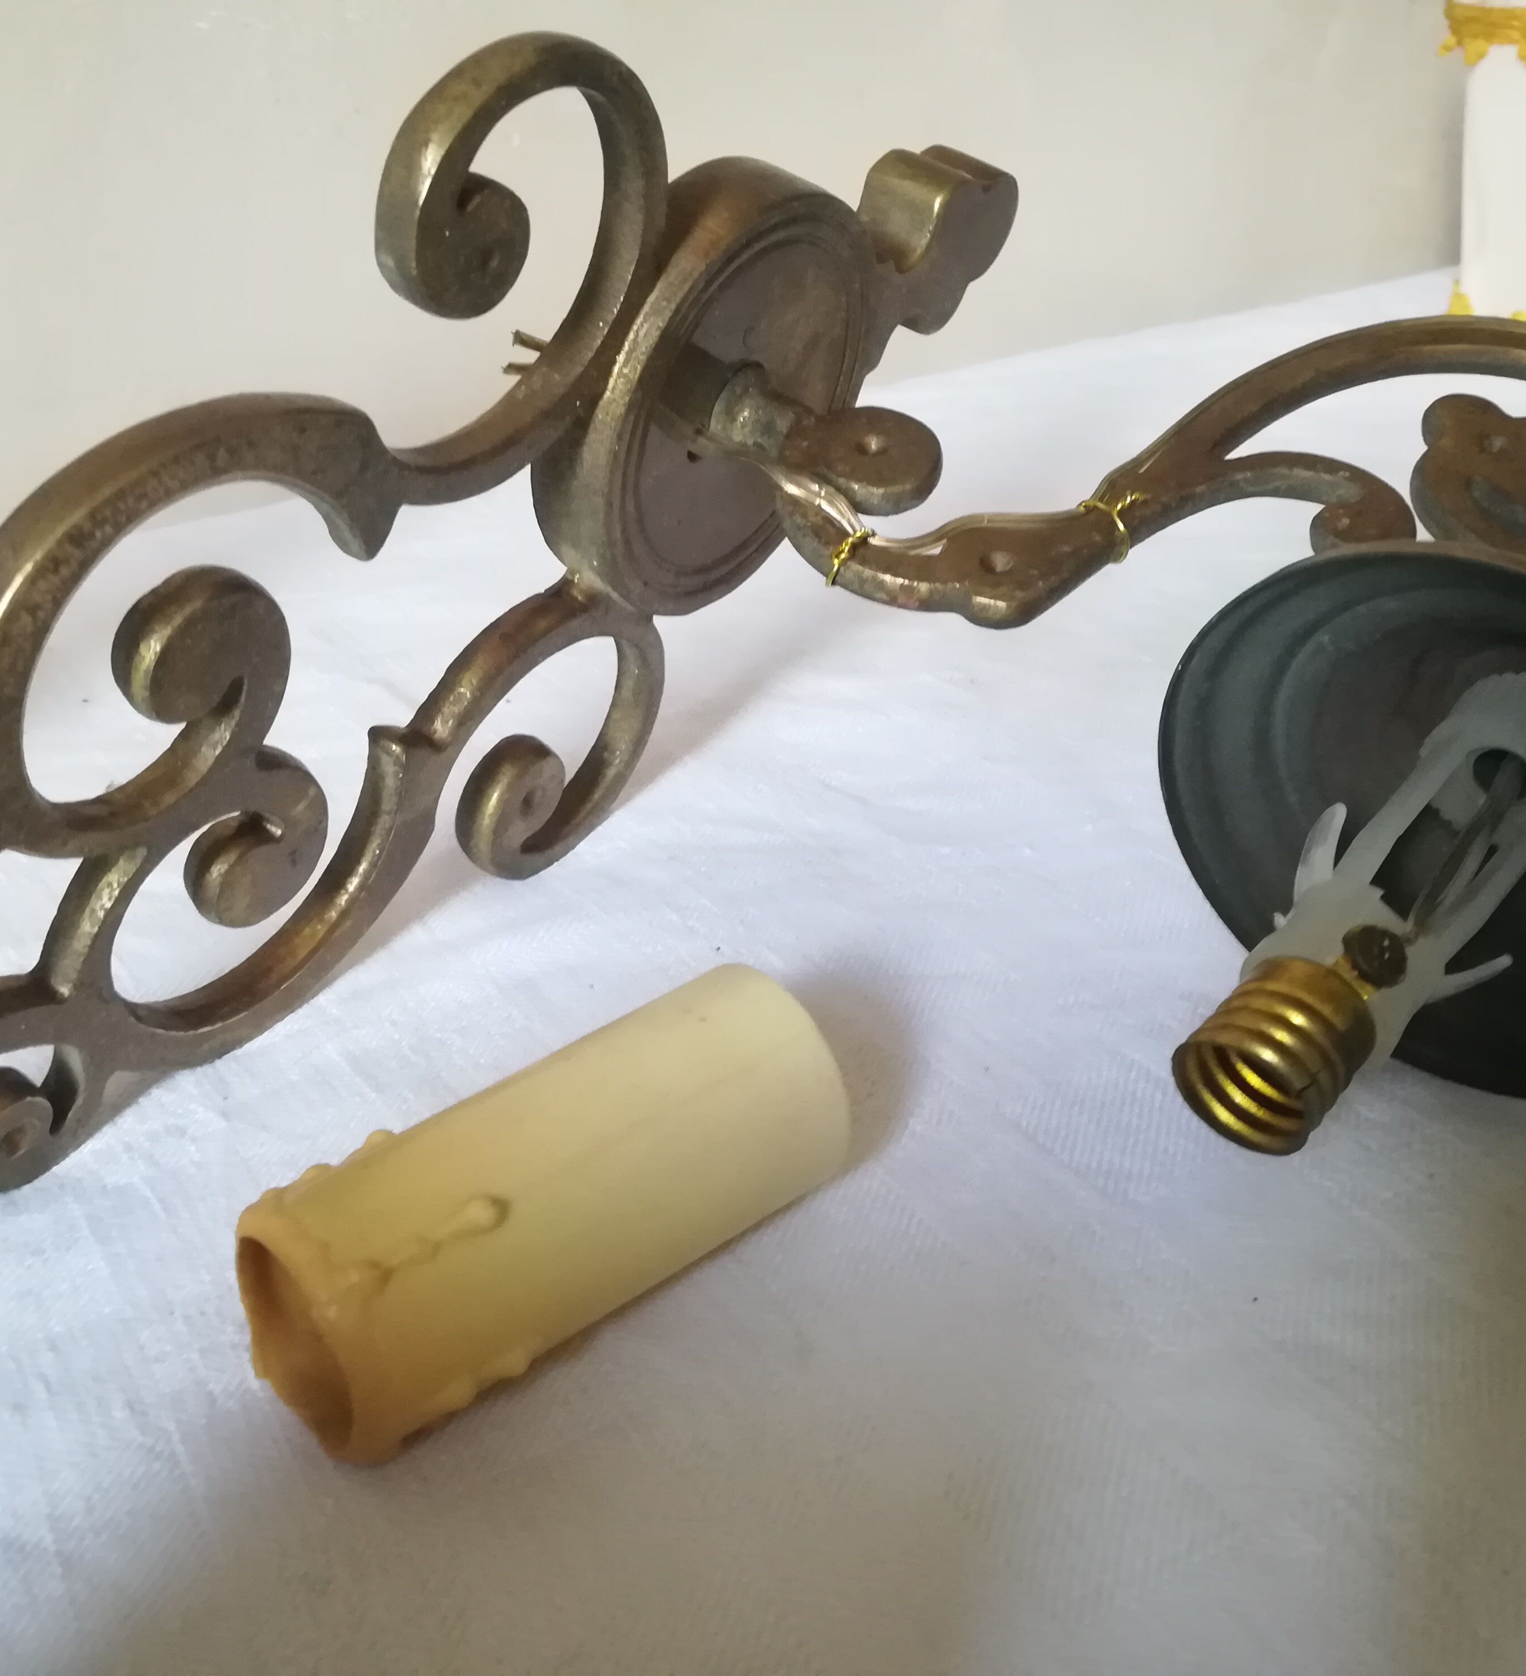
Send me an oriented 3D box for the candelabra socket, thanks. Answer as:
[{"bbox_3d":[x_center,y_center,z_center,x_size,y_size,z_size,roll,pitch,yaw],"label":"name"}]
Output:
[{"bbox_3d":[0.053,0.022,0.173,0.015,0.015,0.015,23,50,38],"label":"candelabra socket"}]

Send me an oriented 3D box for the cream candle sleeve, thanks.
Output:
[{"bbox_3d":[-0.023,0.039,0.183,0.064,0.029,0.029,-24,35,-31],"label":"cream candle sleeve"}]

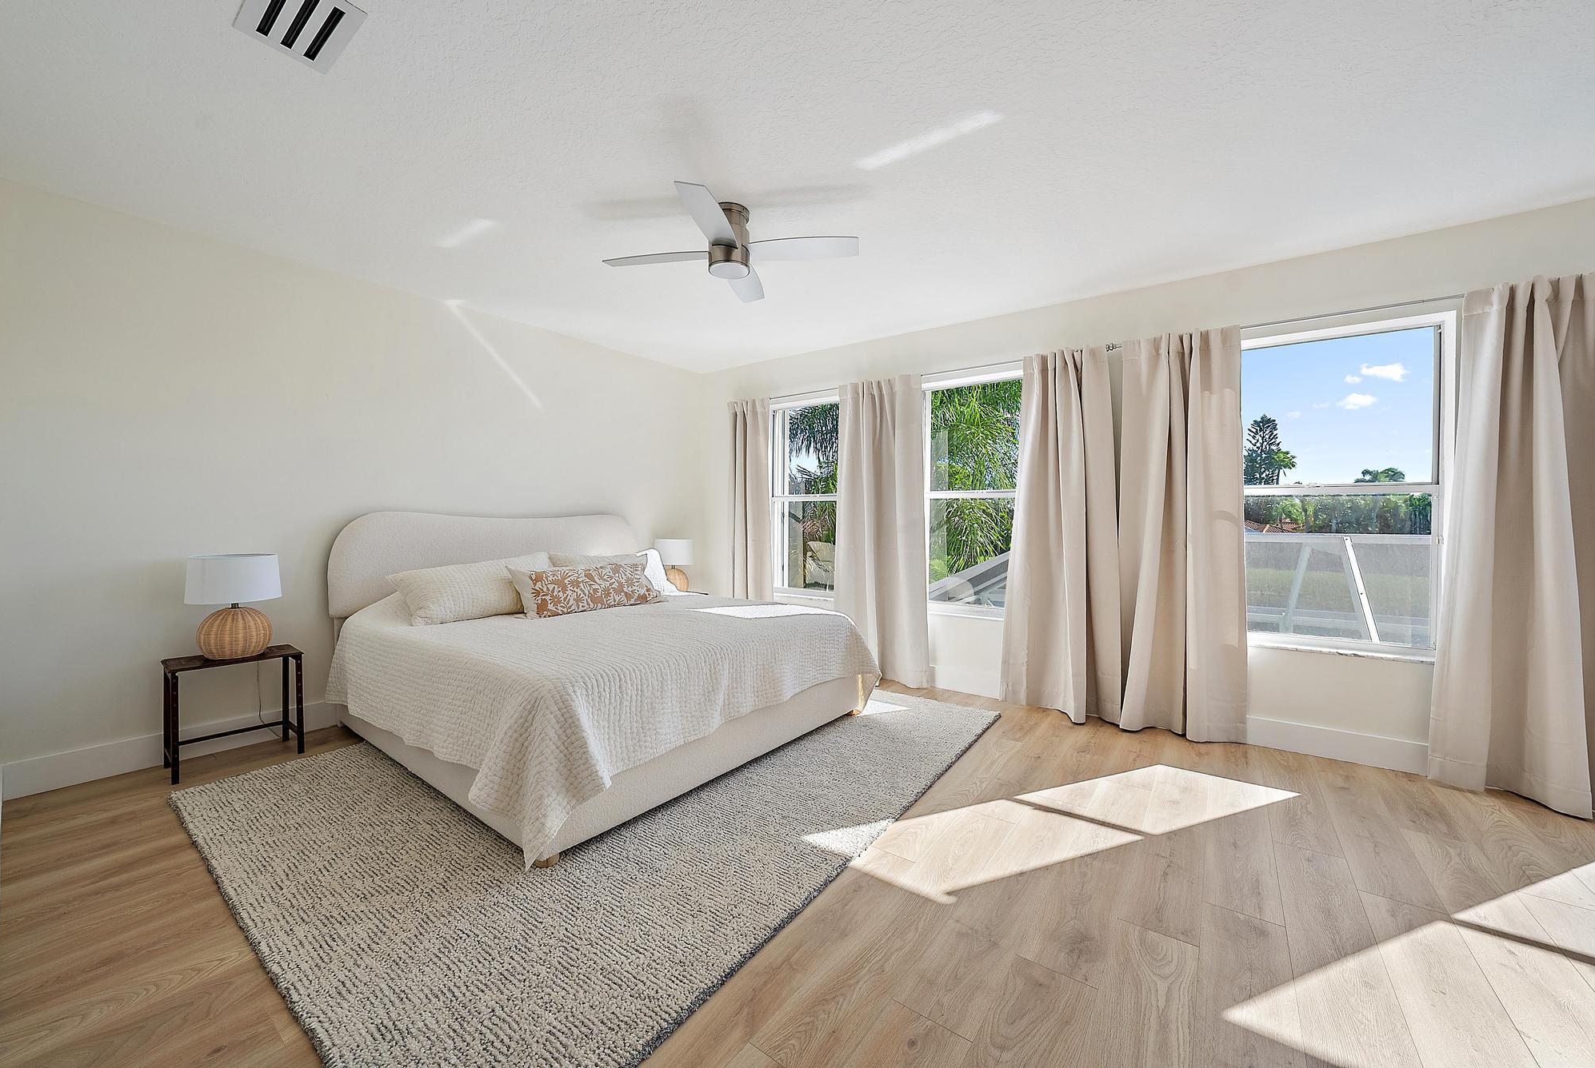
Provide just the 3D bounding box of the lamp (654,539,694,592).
[{"bbox_3d":[-1.063,0.295,5.042,0.328,0.487,0.328,0,2,0],"label":"lamp"}]

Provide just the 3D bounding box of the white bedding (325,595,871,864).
[{"bbox_3d":[-1.020,0.720,3.341,2.150,0.637,2.170,1,2,37],"label":"white bedding"}]

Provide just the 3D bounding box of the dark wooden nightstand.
[{"bbox_3d":[-2.705,0.847,2.786,0.309,0.501,0.466,1,2,36],"label":"dark wooden nightstand"}]

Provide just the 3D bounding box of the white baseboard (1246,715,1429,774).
[{"bbox_3d":[2.613,1.034,2.831,0.667,0.145,0.025,1,2,36],"label":"white baseboard"}]

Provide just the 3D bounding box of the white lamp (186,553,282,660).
[{"bbox_3d":[-2.714,0.352,2.789,0.328,0.487,0.328,1,2,36],"label":"white lamp"}]

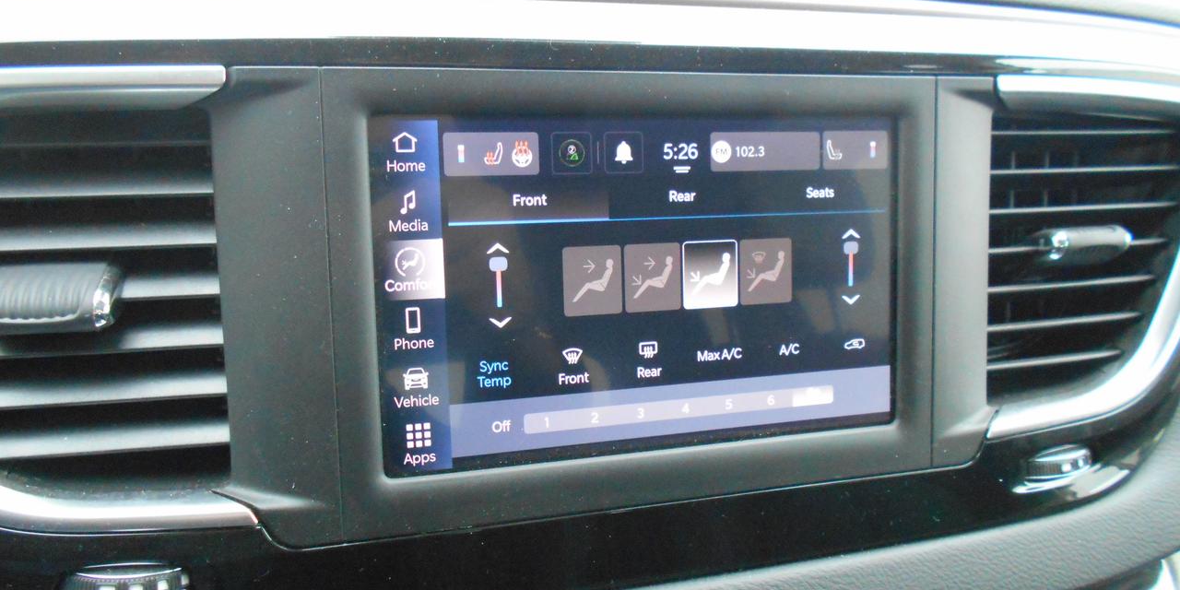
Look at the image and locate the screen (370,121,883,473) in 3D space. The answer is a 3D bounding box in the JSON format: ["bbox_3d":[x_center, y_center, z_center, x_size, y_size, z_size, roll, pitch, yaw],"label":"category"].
[{"bbox_3d":[0.018,-0.003,0.256,0.157,0.094,0.011,-3,5,-17],"label":"screen"}]

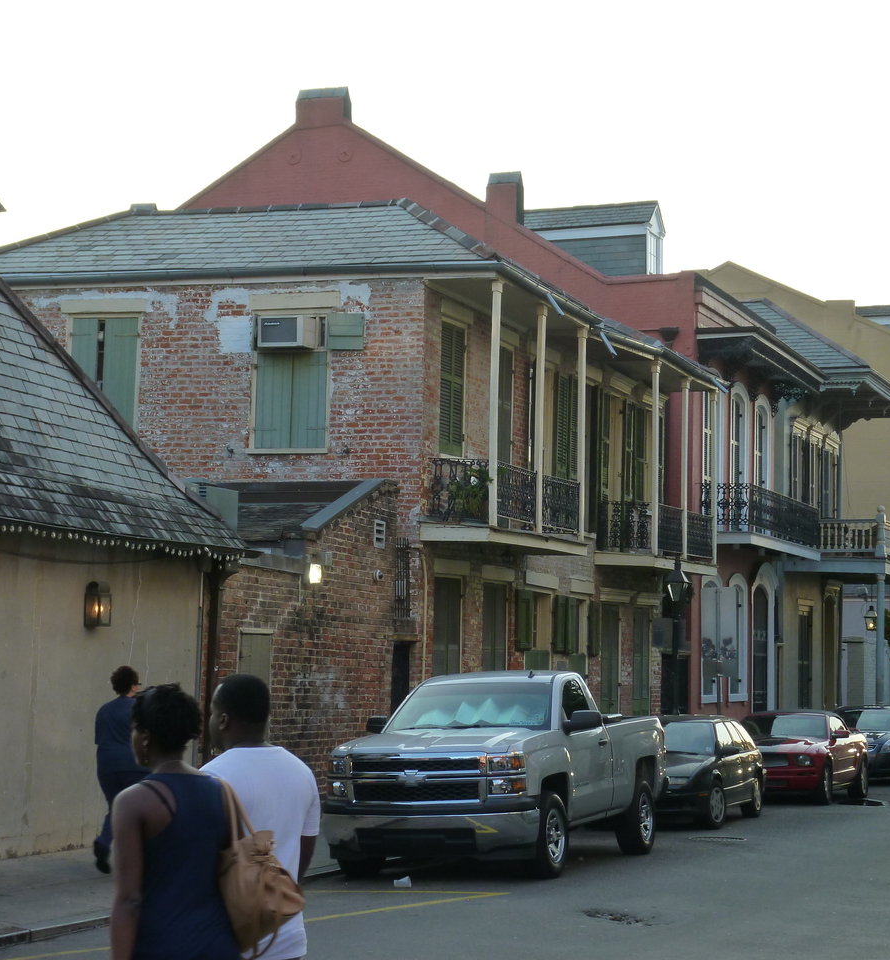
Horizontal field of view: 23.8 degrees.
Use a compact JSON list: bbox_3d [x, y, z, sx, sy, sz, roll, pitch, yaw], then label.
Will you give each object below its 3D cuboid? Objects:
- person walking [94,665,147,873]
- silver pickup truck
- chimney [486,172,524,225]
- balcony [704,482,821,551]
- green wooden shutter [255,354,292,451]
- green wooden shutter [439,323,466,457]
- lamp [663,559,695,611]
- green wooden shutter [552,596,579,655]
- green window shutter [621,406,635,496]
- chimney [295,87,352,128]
[{"bbox_3d":[-2.695,2.493,18.251,0.520,1.730,0.620,-1,-6,27],"label":"person walking"},{"bbox_3d":[0.690,2.850,21.160,2.040,1.880,5.500,-1,-6,20],"label":"silver pickup truck"},{"bbox_3d":[1.231,-5.658,42.662,0.600,1.050,0.470,-1,-6,22],"label":"chimney"},{"bbox_3d":[6.621,0.908,43.991,1.030,1.090,6.570,-1,-5,22],"label":"balcony"},{"bbox_3d":[-2.355,-1.097,29.007,0.556,1.324,0.050,-1,-5,22],"label":"green wooden shutter"},{"bbox_3d":[0.110,-1.213,28.879,0.060,1.740,0.940,-1,-6,22],"label":"green wooden shutter"},{"bbox_3d":[3.533,1.596,31.943,0.360,0.760,0.360,-1,-6,22],"label":"lamp"},{"bbox_3d":[1.951,2.319,33.478,0.060,0.880,1.200,-1,-5,22],"label":"green wooden shutter"},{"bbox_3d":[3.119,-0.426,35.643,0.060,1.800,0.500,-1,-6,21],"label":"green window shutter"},{"bbox_3d":[-2.539,-7.806,44.403,1.060,0.840,0.500,-1,-6,22],"label":"chimney"}]

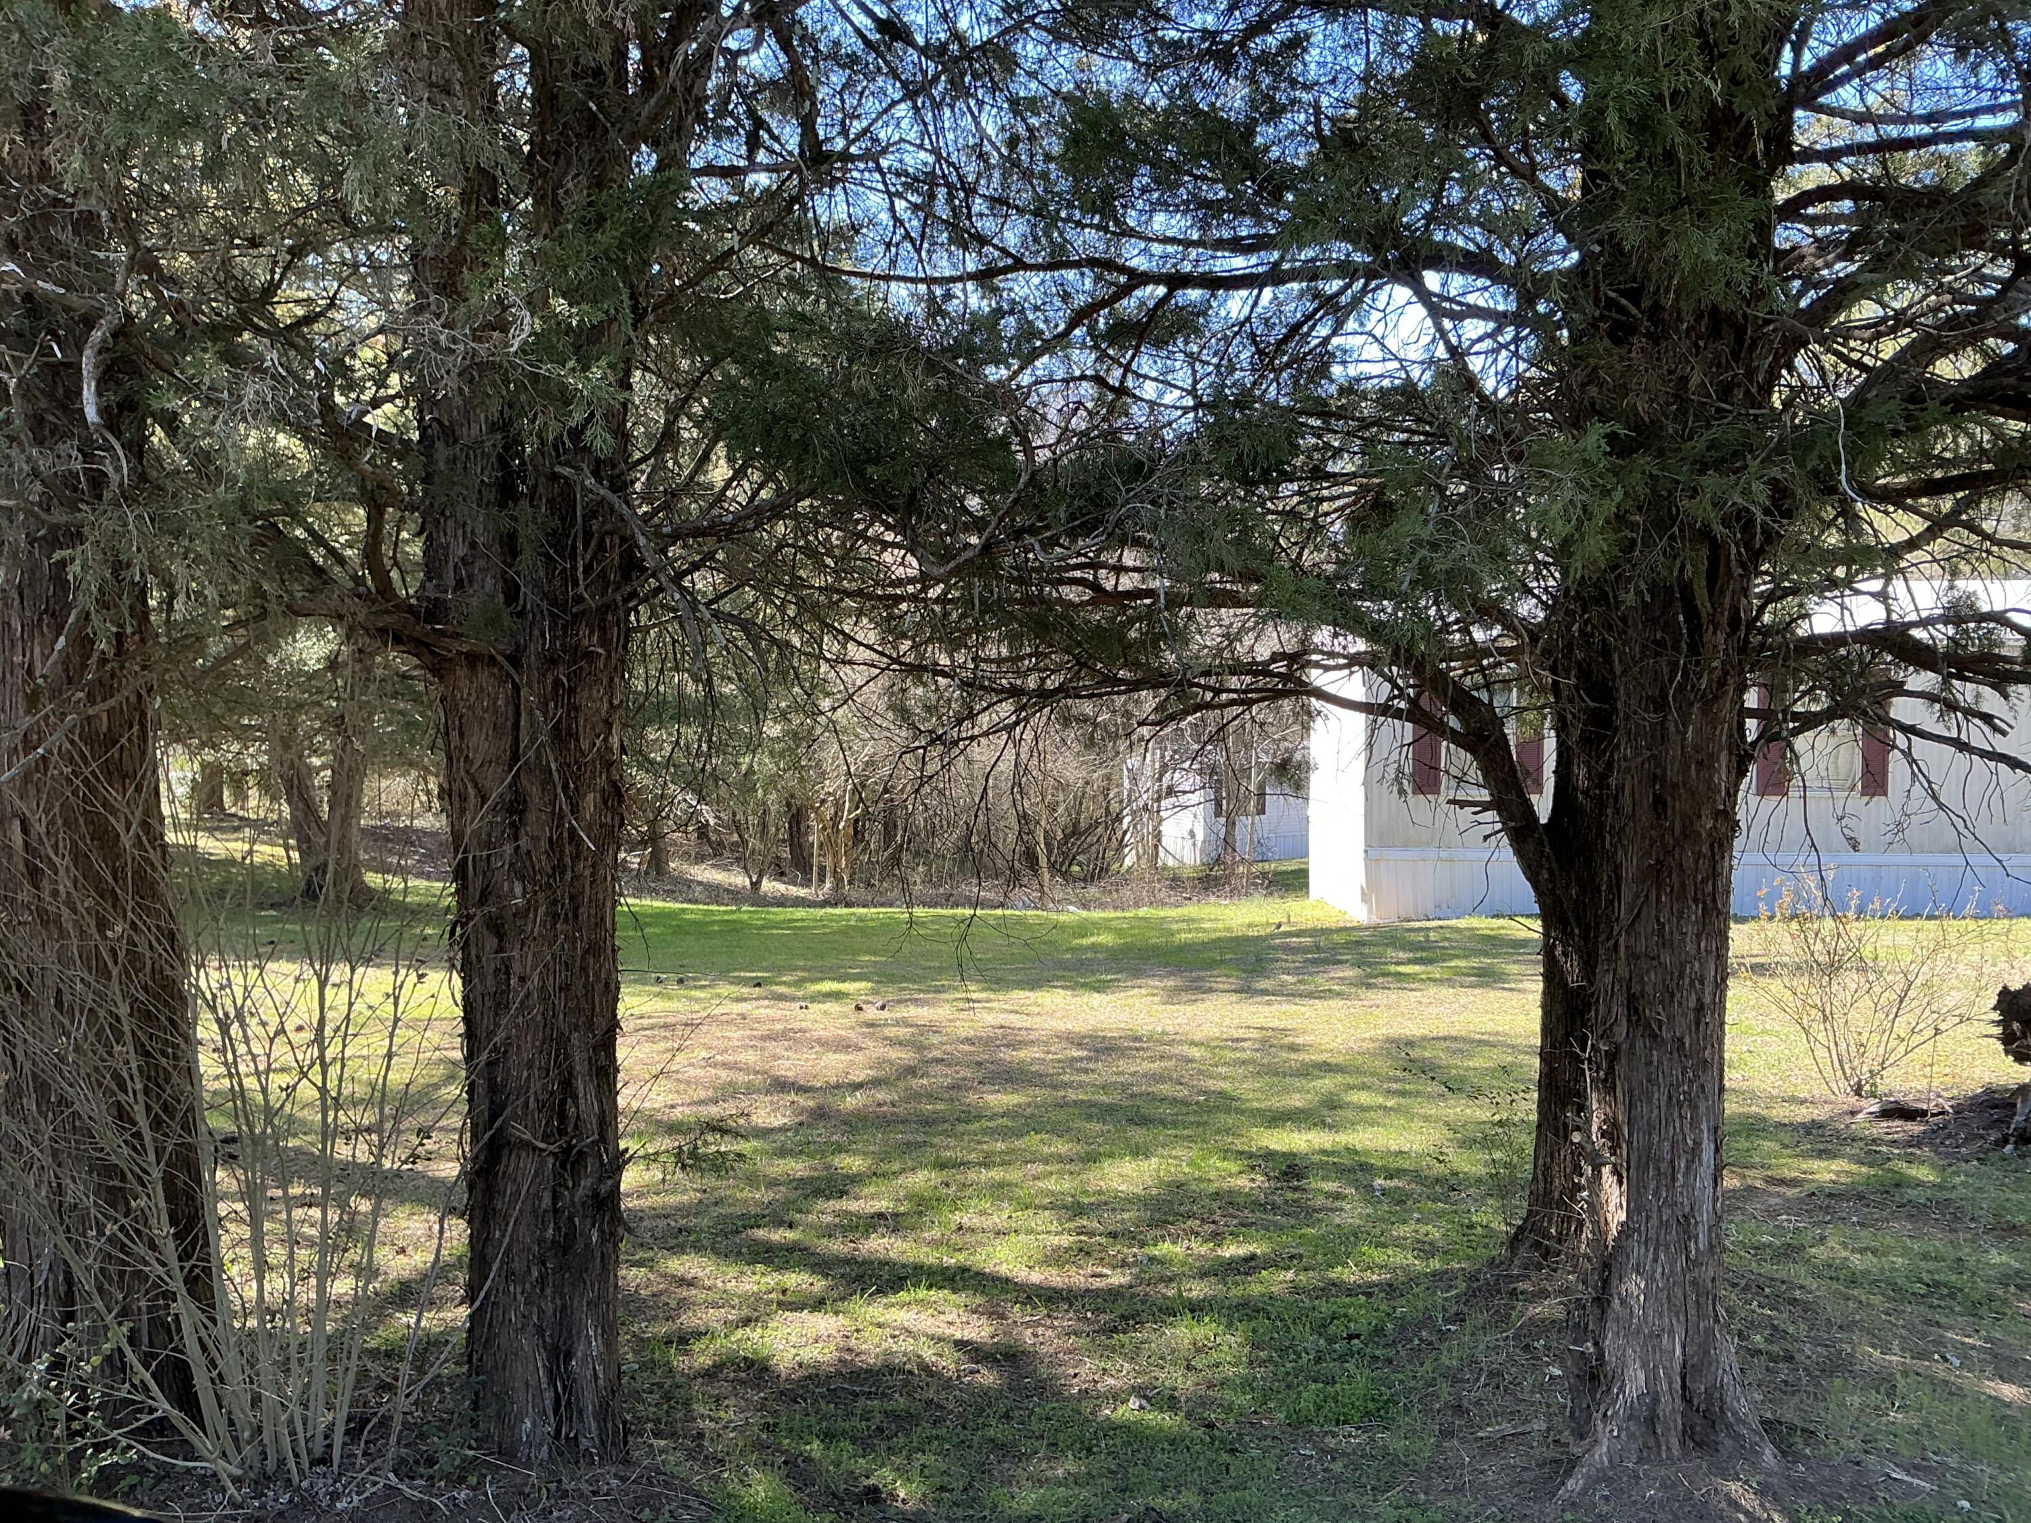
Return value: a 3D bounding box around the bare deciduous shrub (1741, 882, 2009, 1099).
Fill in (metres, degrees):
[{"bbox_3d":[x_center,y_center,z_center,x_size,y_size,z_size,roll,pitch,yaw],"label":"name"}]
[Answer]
[{"bbox_3d":[4.390,1.150,8.400,1.300,1.150,1.200,0,0,0],"label":"bare deciduous shrub"}]

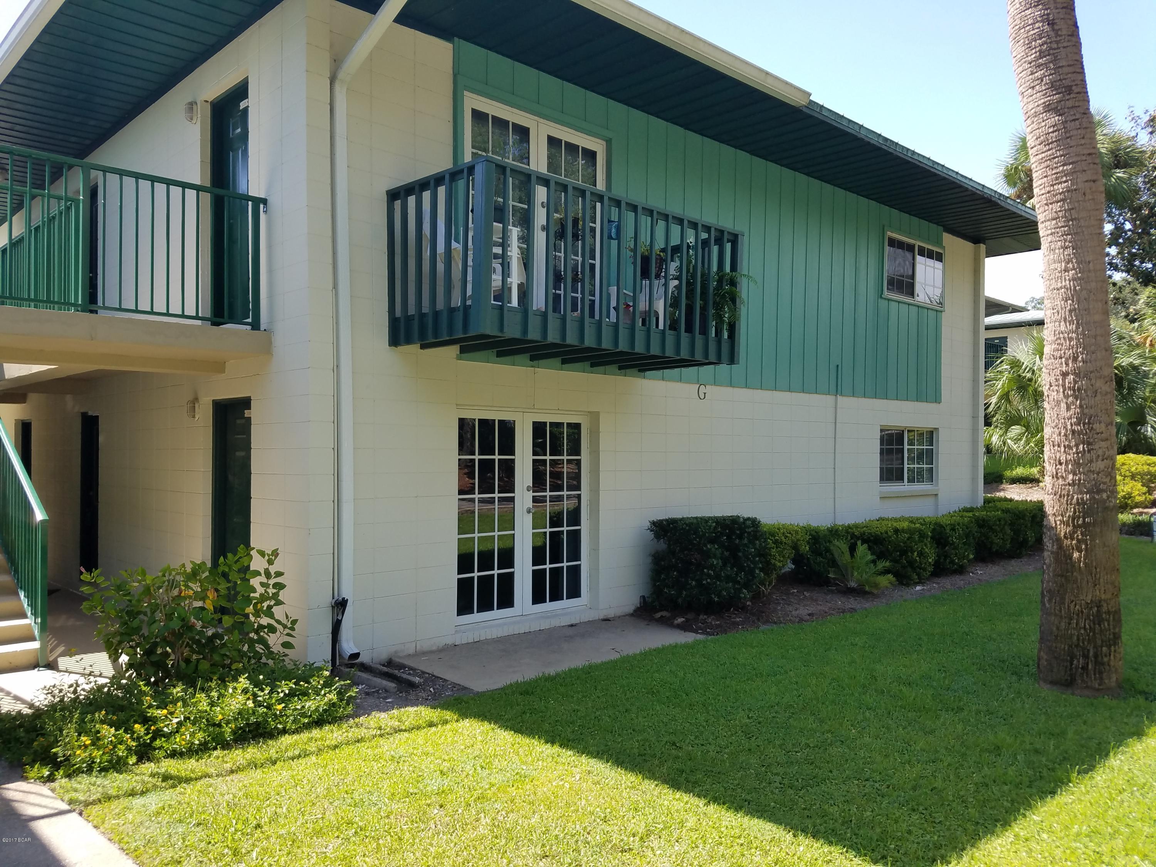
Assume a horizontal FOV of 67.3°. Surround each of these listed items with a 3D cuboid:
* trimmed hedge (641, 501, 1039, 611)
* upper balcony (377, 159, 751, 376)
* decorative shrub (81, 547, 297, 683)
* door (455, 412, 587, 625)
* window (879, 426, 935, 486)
[{"bbox_3d":[4.374,1.398,11.613,9.000,0.980,1.100,1,-2,-42],"label":"trimmed hedge"},{"bbox_3d":[0.000,-1.325,7.790,3.070,1.310,1.340,1,-2,-42],"label":"upper balcony"},{"bbox_3d":[-2.747,1.308,6.150,1.400,1.000,1.200,1,-2,-42],"label":"decorative shrub"},{"bbox_3d":[-0.508,0.766,8.327,1.650,1.950,0.130,1,-2,-42],"label":"door"},{"bbox_3d":[4.936,0.357,13.069,1.650,0.890,0.130,1,-2,-42],"label":"window"}]

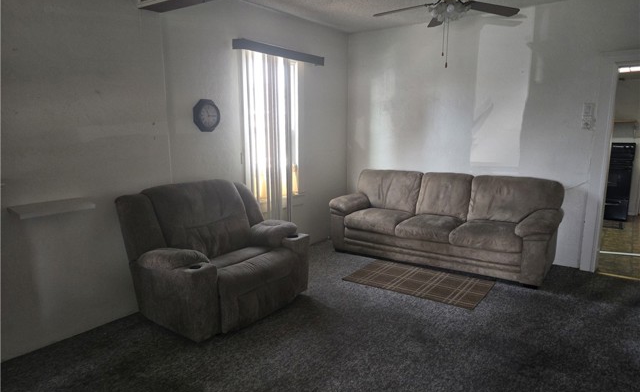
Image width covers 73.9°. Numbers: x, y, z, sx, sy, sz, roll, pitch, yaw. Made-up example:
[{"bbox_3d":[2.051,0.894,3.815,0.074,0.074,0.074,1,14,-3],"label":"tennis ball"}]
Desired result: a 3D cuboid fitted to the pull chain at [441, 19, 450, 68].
[{"bbox_3d":[1.077,-1.304,3.646,0.045,0.406,0.030,2,10,16],"label":"pull chain"}]

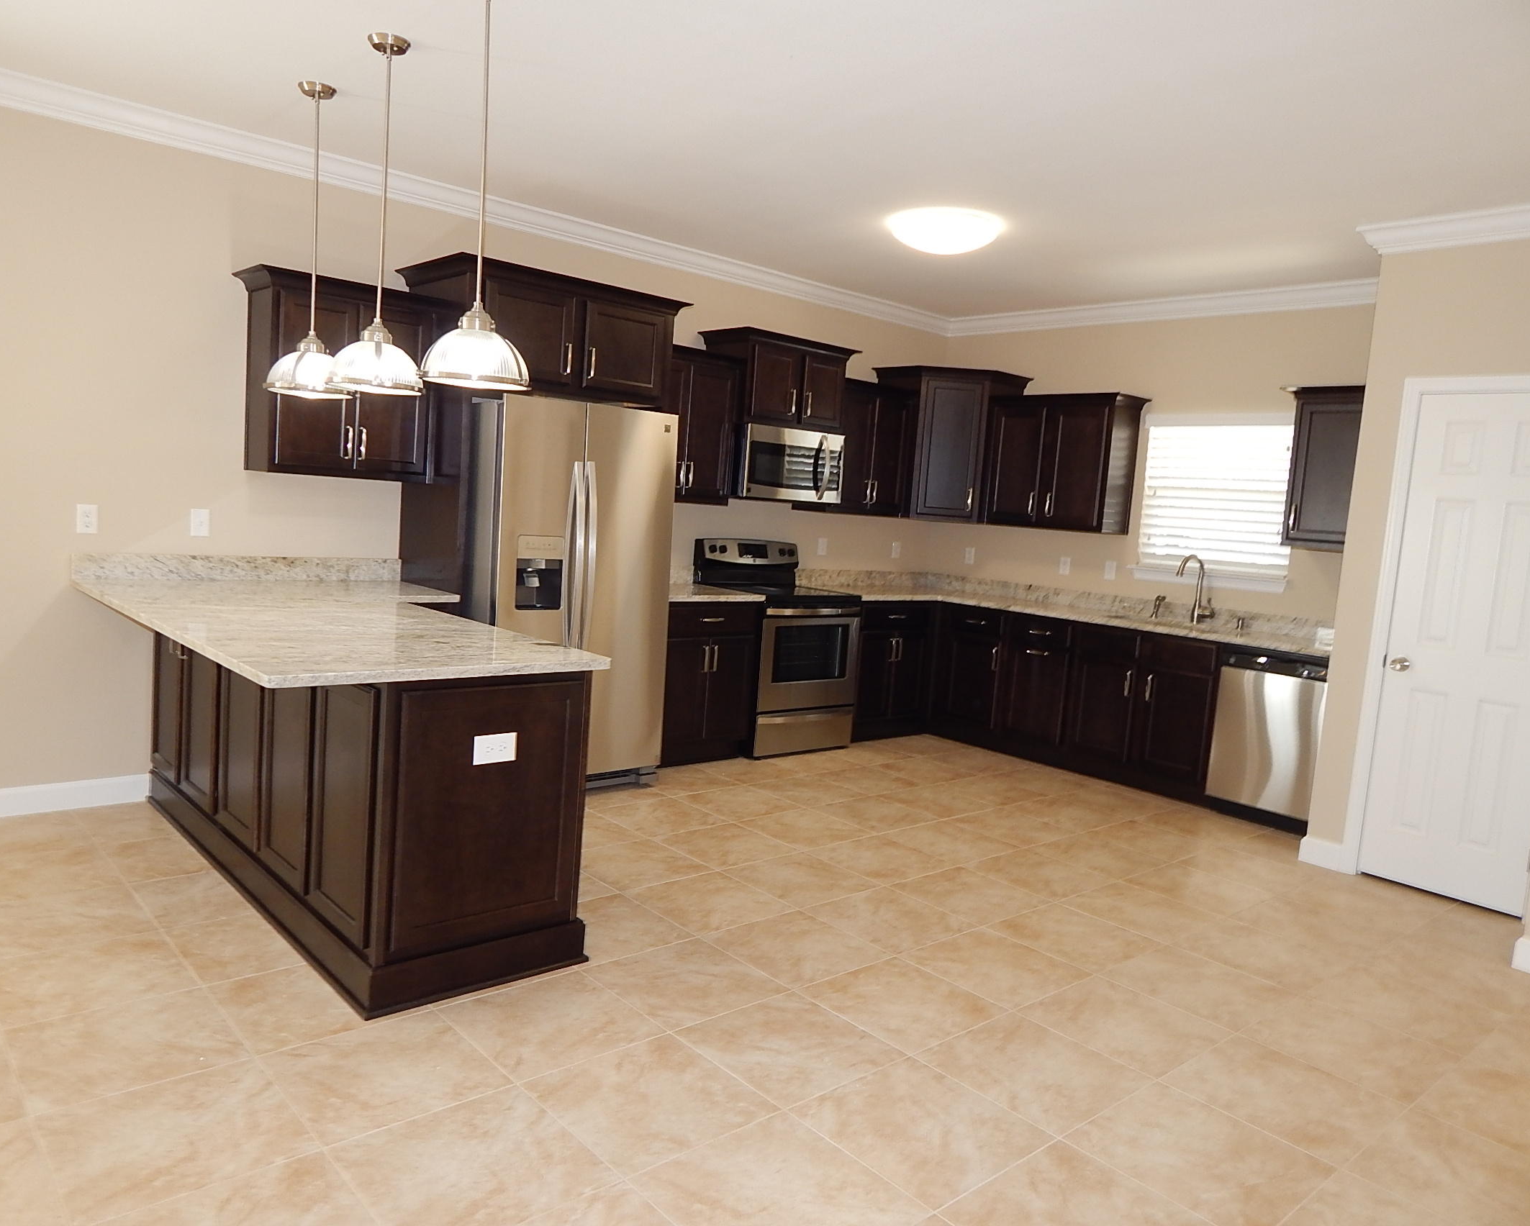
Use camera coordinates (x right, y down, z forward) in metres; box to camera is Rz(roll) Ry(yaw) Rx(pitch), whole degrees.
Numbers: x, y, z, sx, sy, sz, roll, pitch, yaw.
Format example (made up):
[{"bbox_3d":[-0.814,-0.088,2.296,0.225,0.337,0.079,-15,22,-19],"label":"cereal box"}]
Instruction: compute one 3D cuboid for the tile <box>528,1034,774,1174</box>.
[{"bbox_3d":[-0.274,1.159,2.588,0.447,0.010,0.447,-1,8,-42],"label":"tile"}]

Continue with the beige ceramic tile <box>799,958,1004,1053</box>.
[{"bbox_3d":[0.404,1.140,3.173,0.450,0.010,0.450,-1,8,-42],"label":"beige ceramic tile"}]

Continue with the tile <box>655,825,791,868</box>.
[{"bbox_3d":[-0.161,0.965,4.483,0.450,0.010,0.450,-1,8,-42],"label":"tile"}]

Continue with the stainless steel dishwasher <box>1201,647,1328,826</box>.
[{"bbox_3d":[2.713,0.610,5.530,0.600,0.820,0.600,-1,8,-42],"label":"stainless steel dishwasher"}]

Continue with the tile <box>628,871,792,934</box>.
[{"bbox_3d":[-0.196,1.016,3.807,0.443,0.010,0.443,-1,8,-42],"label":"tile"}]

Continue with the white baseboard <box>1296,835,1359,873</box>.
[{"bbox_3d":[2.510,1.071,4.846,0.018,0.114,0.223,-1,8,-42],"label":"white baseboard"}]

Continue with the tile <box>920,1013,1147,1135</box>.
[{"bbox_3d":[0.703,1.196,2.843,0.450,0.010,0.450,-1,8,-42],"label":"tile"}]

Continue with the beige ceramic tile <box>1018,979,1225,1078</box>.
[{"bbox_3d":[1.030,1.179,3.114,0.443,0.010,0.443,-1,8,-42],"label":"beige ceramic tile"}]

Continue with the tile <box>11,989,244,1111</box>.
[{"bbox_3d":[-1.548,1.051,2.638,0.450,0.010,0.450,-1,8,-42],"label":"tile"}]

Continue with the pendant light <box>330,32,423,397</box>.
[{"bbox_3d":[-1.180,-1.226,3.353,0.296,1.055,0.296,-1,8,-42],"label":"pendant light"}]

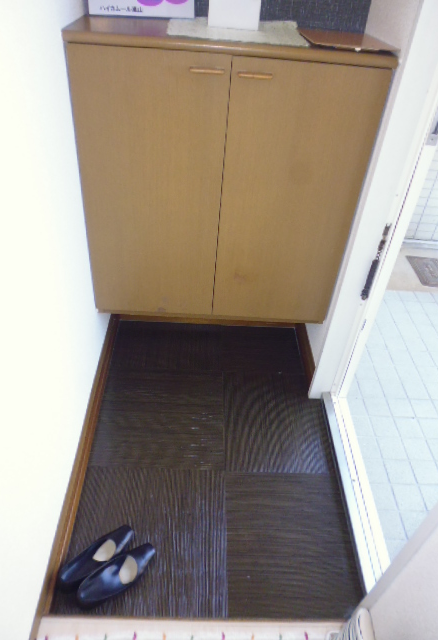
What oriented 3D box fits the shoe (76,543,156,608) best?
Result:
[{"bbox_3d":[-0.276,0.687,1.208,0.080,0.082,0.229,34,48,30],"label":"shoe"}]

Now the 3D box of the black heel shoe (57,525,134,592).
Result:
[{"bbox_3d":[-0.347,0.677,1.281,0.230,0.080,0.075,-30,51,-34],"label":"black heel shoe"}]

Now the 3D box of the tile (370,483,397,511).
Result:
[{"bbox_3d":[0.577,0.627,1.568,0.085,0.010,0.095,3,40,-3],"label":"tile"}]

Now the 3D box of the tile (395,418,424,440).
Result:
[{"bbox_3d":[0.770,0.442,1.806,0.095,0.010,0.095,3,40,-3],"label":"tile"}]

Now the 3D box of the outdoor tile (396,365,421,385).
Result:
[{"bbox_3d":[0.869,0.252,2.038,0.095,0.010,0.095,3,40,-3],"label":"outdoor tile"}]

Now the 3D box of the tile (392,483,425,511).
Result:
[{"bbox_3d":[0.671,0.630,1.566,0.096,0.010,0.096,2,40,-2],"label":"tile"}]

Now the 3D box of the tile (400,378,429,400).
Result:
[{"bbox_3d":[0.861,0.311,1.946,0.096,0.010,0.096,3,40,-3],"label":"tile"}]

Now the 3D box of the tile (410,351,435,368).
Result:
[{"bbox_3d":[0.968,0.191,2.119,0.095,0.010,0.095,3,40,-3],"label":"tile"}]

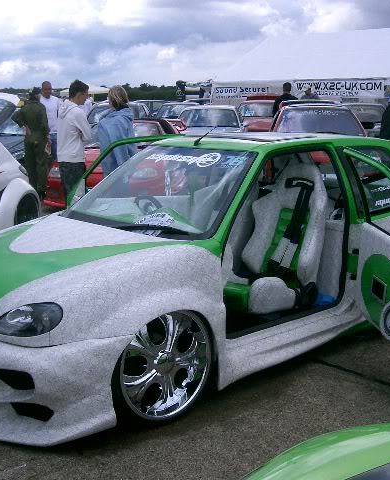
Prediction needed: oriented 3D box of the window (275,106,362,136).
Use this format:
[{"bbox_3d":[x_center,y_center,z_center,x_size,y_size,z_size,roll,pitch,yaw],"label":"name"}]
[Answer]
[{"bbox_3d":[2.002,-1.888,11.504,1.360,0.140,0.700,1,49,4],"label":"window"}]

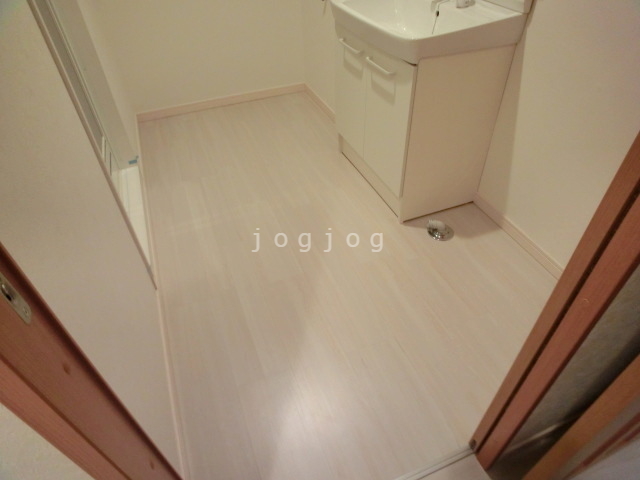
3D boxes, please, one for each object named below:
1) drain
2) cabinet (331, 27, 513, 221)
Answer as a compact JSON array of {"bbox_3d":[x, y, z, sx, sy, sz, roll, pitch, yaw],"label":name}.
[{"bbox_3d":[0.546,-0.064,1.743,0.120,0.065,0.120,7,42,12],"label":"drain"},{"bbox_3d":[0.418,-0.617,1.885,0.439,0.720,0.712,-16,43,-14],"label":"cabinet"}]

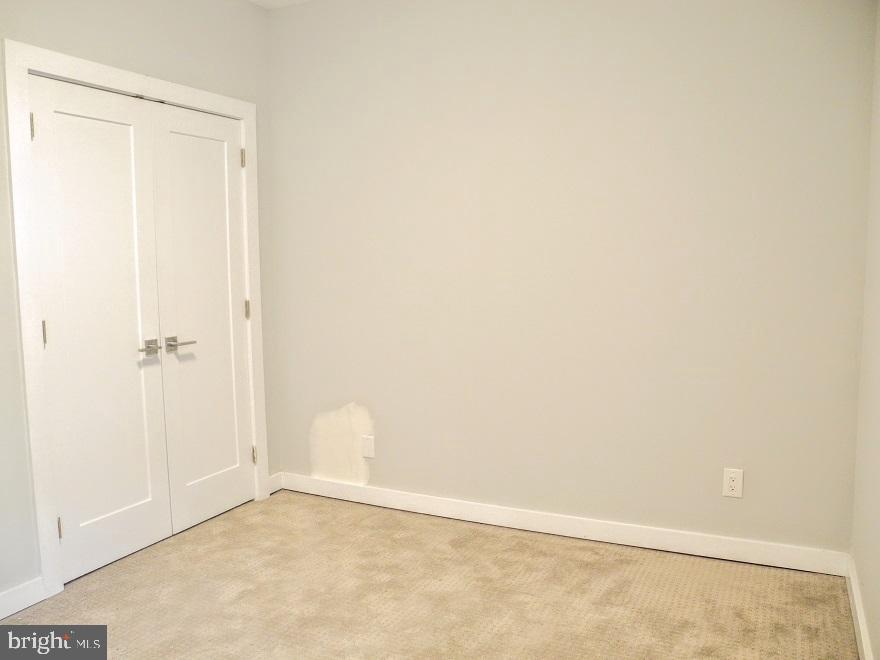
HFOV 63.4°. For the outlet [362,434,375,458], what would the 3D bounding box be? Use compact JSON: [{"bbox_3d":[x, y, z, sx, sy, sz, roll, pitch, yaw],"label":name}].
[{"bbox_3d":[-0.387,0.632,3.832,0.073,0.118,0.008,2,6,25],"label":"outlet"}]

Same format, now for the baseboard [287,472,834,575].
[{"bbox_3d":[0.370,0.910,3.493,2.843,0.096,0.018,2,6,25],"label":"baseboard"}]

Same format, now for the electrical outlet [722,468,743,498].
[{"bbox_3d":[1.256,0.658,3.048,0.075,0.121,0.008,2,6,25],"label":"electrical outlet"}]

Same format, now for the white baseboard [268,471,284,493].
[{"bbox_3d":[-0.935,0.870,4.035,0.018,0.096,0.133,2,6,25],"label":"white baseboard"}]

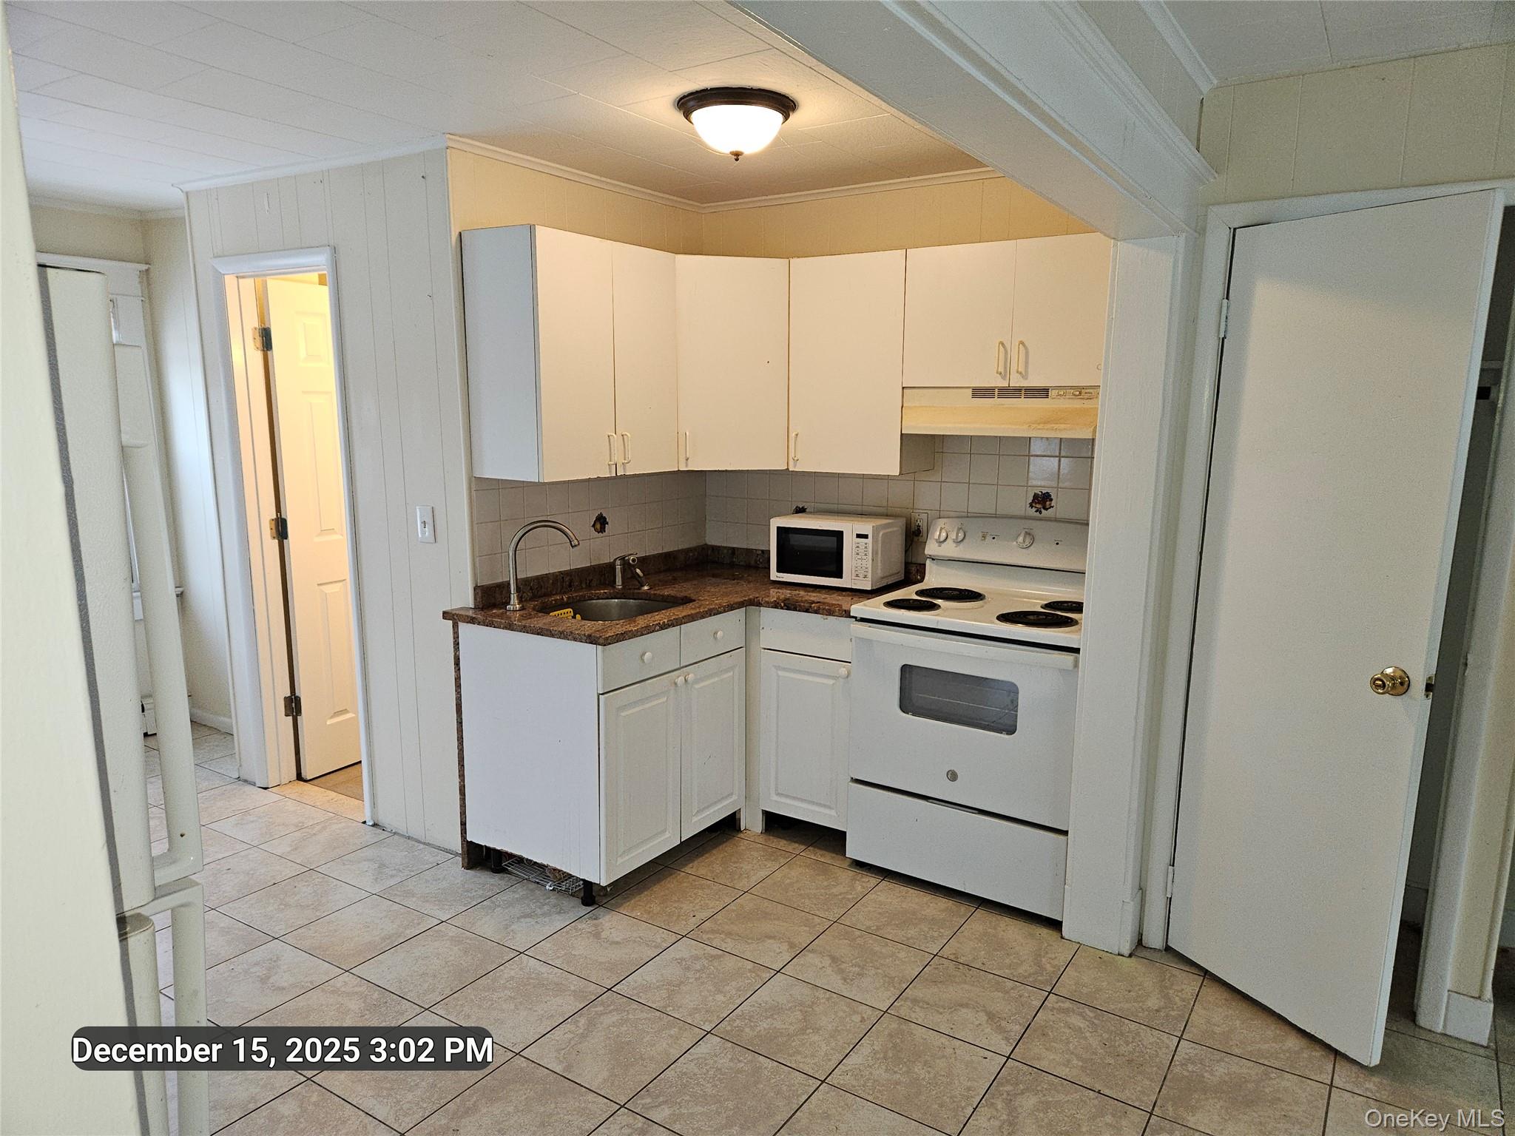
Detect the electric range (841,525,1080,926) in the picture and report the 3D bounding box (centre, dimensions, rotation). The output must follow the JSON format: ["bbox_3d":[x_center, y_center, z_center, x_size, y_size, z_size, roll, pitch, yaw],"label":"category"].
[{"bbox_3d":[0.800,0.454,3.432,0.760,1.162,0.704,6,11,32],"label":"electric range"}]

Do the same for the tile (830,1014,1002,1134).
[{"bbox_3d":[0.392,1.224,2.447,0.332,0.010,0.332,6,11,33],"label":"tile"}]

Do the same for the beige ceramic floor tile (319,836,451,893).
[{"bbox_3d":[-1.304,1.034,3.540,0.332,0.010,0.332,6,11,33],"label":"beige ceramic floor tile"}]

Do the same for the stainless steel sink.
[{"bbox_3d":[-0.519,0.246,3.497,0.425,0.192,0.520,6,11,32],"label":"stainless steel sink"}]

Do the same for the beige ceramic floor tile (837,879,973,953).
[{"bbox_3d":[0.479,1.103,3.193,0.334,0.010,0.334,6,11,32],"label":"beige ceramic floor tile"}]

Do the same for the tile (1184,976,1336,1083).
[{"bbox_3d":[1.305,1.182,2.600,0.330,0.010,0.330,6,11,32],"label":"tile"}]

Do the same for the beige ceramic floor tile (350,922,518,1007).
[{"bbox_3d":[-0.907,1.121,2.844,0.330,0.010,0.330,6,11,32],"label":"beige ceramic floor tile"}]

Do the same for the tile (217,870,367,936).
[{"bbox_3d":[-1.493,1.082,3.256,0.334,0.010,0.334,6,11,32],"label":"tile"}]

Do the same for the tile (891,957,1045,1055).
[{"bbox_3d":[0.574,1.178,2.719,0.333,0.010,0.333,6,11,33],"label":"tile"}]

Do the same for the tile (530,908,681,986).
[{"bbox_3d":[-0.456,1.129,2.994,0.332,0.010,0.332,6,11,33],"label":"tile"}]

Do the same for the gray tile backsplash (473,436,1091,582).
[{"bbox_3d":[0.169,-0.201,3.403,1.815,0.530,1.325,6,11,33],"label":"gray tile backsplash"}]

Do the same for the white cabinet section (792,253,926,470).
[{"bbox_3d":[0.396,-0.734,3.675,0.449,0.755,0.324,7,11,33],"label":"white cabinet section"}]

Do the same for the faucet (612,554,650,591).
[{"bbox_3d":[-0.470,0.011,3.782,0.130,0.135,0.090,6,11,33],"label":"faucet"}]

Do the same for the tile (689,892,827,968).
[{"bbox_3d":[0.011,1.115,3.095,0.334,0.010,0.334,6,11,32],"label":"tile"}]

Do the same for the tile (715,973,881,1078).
[{"bbox_3d":[0.108,1.189,2.624,0.333,0.010,0.333,6,11,33],"label":"tile"}]

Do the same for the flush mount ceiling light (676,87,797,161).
[{"bbox_3d":[-0.058,-1.205,2.790,0.330,0.148,0.330,1,9,0],"label":"flush mount ceiling light"}]

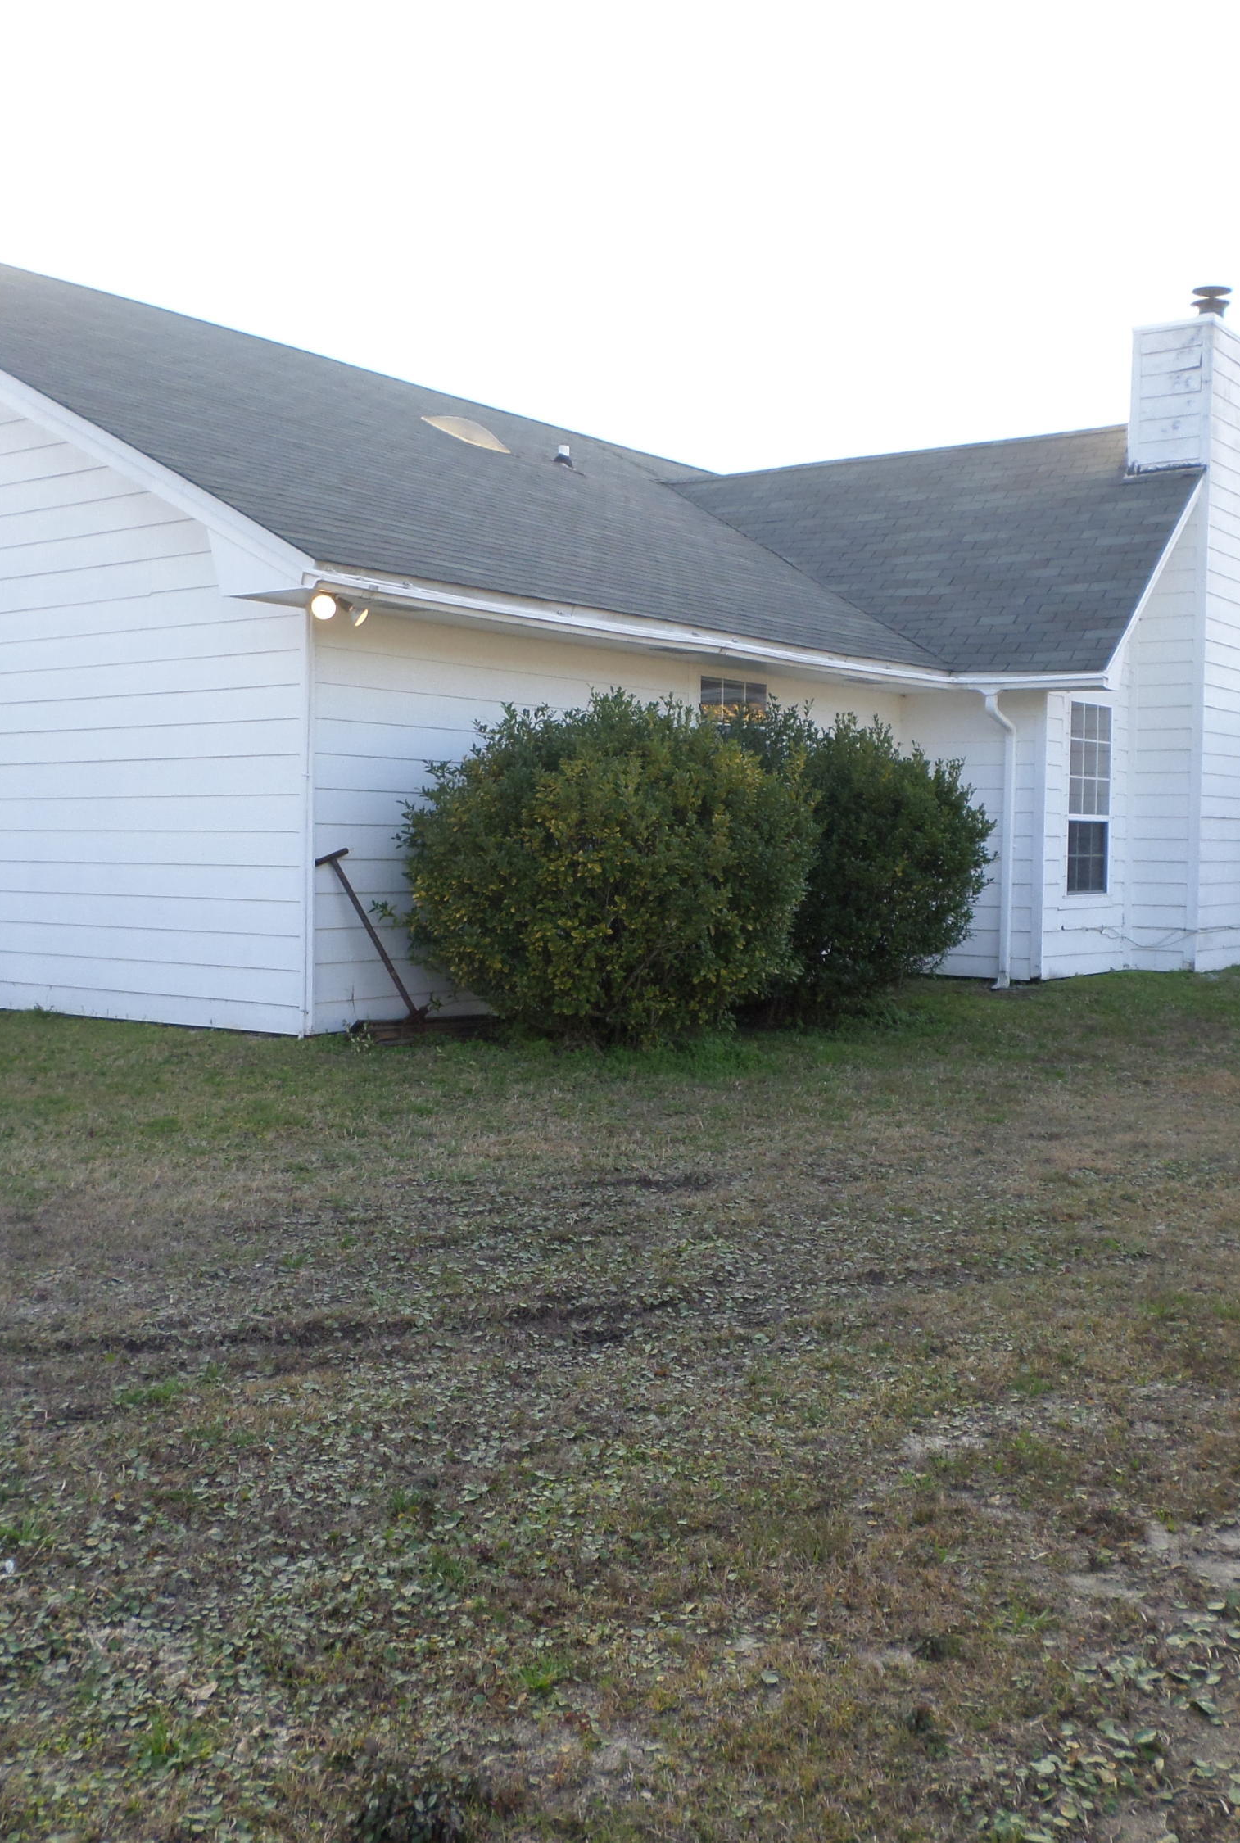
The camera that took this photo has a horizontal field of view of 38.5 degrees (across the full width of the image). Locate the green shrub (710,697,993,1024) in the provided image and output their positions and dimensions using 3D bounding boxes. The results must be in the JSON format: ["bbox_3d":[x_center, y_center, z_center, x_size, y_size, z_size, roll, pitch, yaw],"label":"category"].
[{"bbox_3d":[1.468,-0.403,11.743,1.950,2.020,2.000,0,3,0],"label":"green shrub"}]

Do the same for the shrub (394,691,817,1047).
[{"bbox_3d":[-0.074,-0.301,9.973,2.250,1.950,2.300,0,3,0],"label":"shrub"}]

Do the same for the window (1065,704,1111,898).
[{"bbox_3d":[4.100,-1.062,15.479,0.100,1.640,0.955,2,3,36],"label":"window"}]

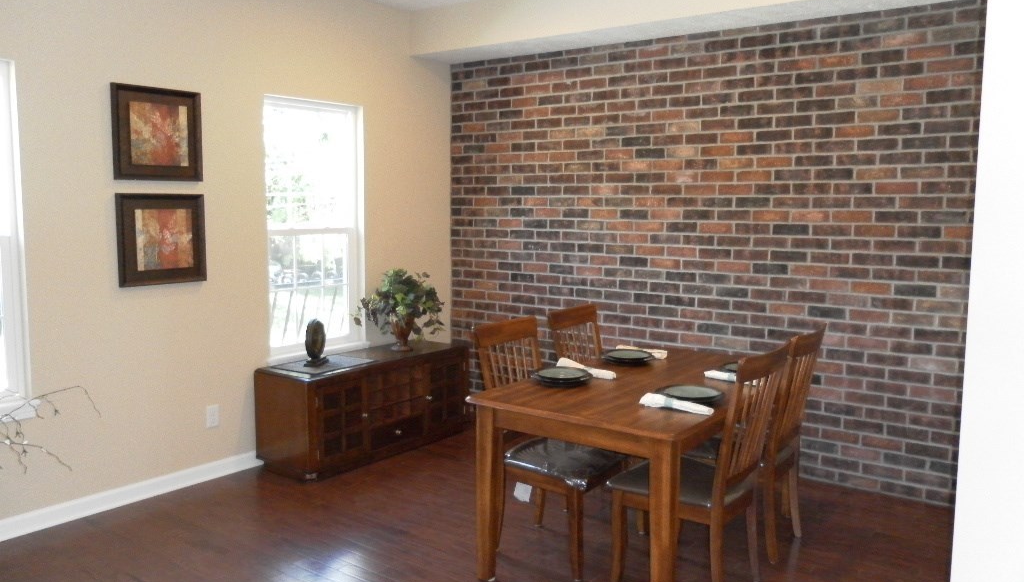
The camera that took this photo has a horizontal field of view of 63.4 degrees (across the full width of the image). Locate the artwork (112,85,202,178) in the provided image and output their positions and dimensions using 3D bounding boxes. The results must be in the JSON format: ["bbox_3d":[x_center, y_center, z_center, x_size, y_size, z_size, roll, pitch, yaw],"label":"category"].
[{"bbox_3d":[-1.735,-0.768,4.082,0.035,0.448,0.466,5,8,37],"label":"artwork"}]

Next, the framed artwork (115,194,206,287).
[{"bbox_3d":[-1.738,-0.255,4.136,0.035,0.448,0.466,5,8,37],"label":"framed artwork"}]

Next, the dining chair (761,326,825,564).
[{"bbox_3d":[1.029,0.623,3.646,0.550,0.966,0.470,5,8,37],"label":"dining chair"}]

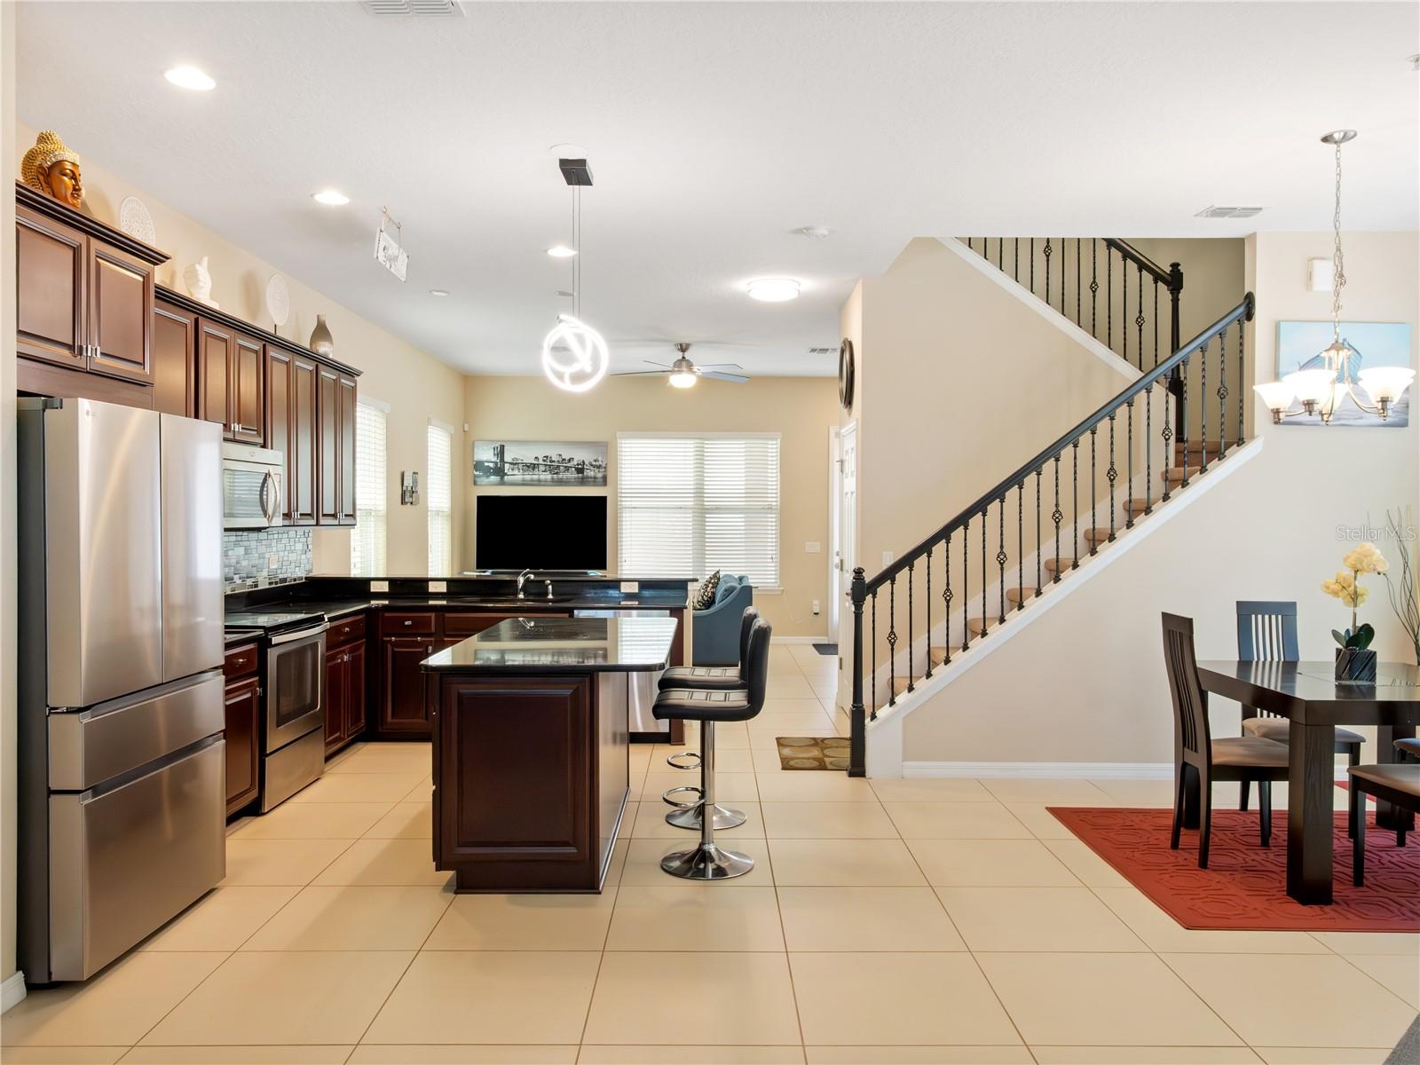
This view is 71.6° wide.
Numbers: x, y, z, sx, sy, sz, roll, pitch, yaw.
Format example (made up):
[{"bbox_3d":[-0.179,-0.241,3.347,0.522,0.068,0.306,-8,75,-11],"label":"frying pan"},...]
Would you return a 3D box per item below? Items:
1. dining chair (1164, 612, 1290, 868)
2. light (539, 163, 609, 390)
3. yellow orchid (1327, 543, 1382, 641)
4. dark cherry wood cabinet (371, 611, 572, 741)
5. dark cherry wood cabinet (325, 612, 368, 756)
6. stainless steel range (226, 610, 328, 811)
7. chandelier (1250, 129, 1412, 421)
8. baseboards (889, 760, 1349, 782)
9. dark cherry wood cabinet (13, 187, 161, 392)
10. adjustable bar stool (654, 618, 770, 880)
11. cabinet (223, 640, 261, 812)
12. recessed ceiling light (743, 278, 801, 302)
[{"bbox_3d":[2.251,0.861,4.164,0.548,1.004,0.421,0,1,0],"label":"dining chair"},{"bbox_3d":[-0.616,-1.162,4.519,0.300,1.025,0.270,0,1,0],"label":"light"},{"bbox_3d":[2.745,0.266,4.194,0.224,0.424,0.180,0,1,0],"label":"yellow orchid"},{"bbox_3d":[-1.501,0.876,6.487,1.257,0.847,0.608,0,1,0],"label":"dark cherry wood cabinet"},{"bbox_3d":[-2.403,0.875,5.716,0.598,0.816,0.669,0,1,0],"label":"dark cherry wood cabinet"},{"bbox_3d":[-2.504,0.930,5.261,0.675,0.915,0.745,0,1,0],"label":"stainless steel range"},{"bbox_3d":[2.530,-1.024,3.967,0.578,1.171,0.578,0,1,0],"label":"chandelier"},{"bbox_3d":[2.292,1.297,5.379,2.535,0.106,0.020,0,1,0],"label":"baseboards"},{"bbox_3d":[-2.423,-0.787,3.342,0.608,0.477,0.811,0,1,0],"label":"dark cherry wood cabinet"},{"bbox_3d":[0.011,0.883,4.183,0.475,1.045,0.410,0,1,0],"label":"adjustable bar stool"},{"bbox_3d":[-2.516,0.959,4.599,0.630,0.875,0.510,0,1,0],"label":"cabinet"},{"bbox_3d":[0.444,-1.660,6.747,0.380,0.090,0.380,0,1,0],"label":"recessed ceiling light"}]

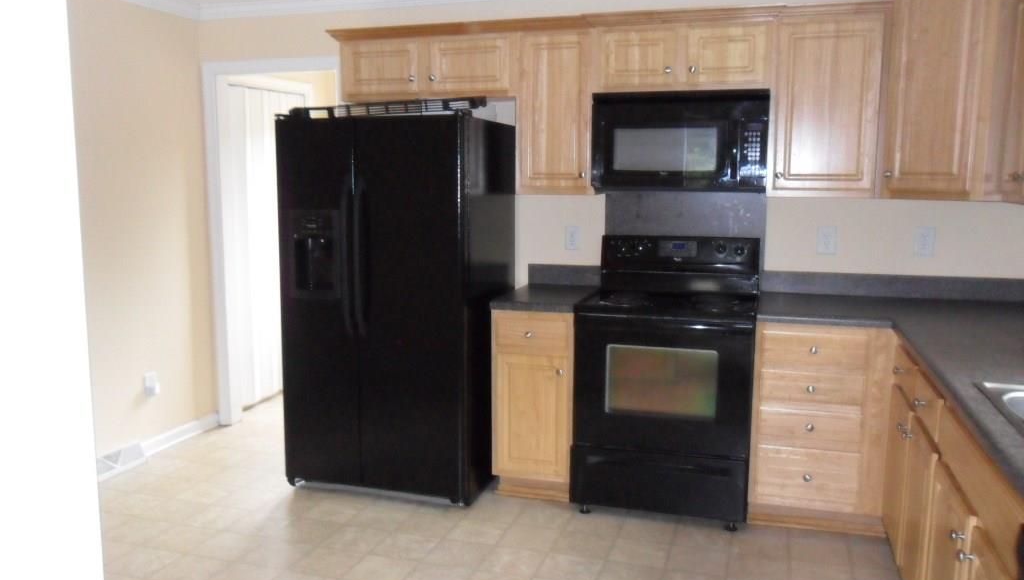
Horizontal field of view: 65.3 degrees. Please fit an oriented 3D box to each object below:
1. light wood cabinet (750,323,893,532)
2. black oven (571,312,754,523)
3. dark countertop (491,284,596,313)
[{"bbox_3d":[1.329,0.541,3.511,0.514,0.880,0.628,2,8,17],"label":"light wood cabinet"},{"bbox_3d":[0.711,0.480,3.661,0.750,0.950,0.695,2,8,17],"label":"black oven"},{"bbox_3d":[0.174,0.039,3.784,0.372,0.038,0.649,2,8,17],"label":"dark countertop"}]

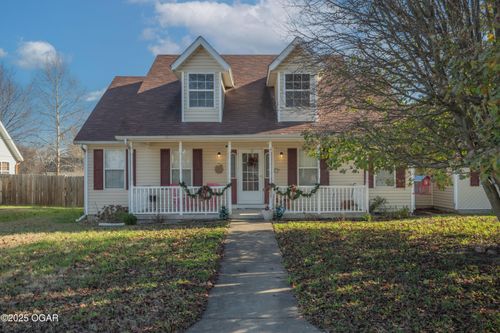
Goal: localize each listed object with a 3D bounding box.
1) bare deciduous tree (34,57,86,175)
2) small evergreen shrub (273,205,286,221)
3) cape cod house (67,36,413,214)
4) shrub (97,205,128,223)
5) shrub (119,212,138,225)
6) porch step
[{"bbox_3d":[-16.402,-3.541,36.025,4.700,12.200,4.600,0,0,-1],"label":"bare deciduous tree"},{"bbox_3d":[0.976,1.488,13.490,0.440,0.500,0.440,0,0,-1],"label":"small evergreen shrub"},{"bbox_3d":[0.019,-2.140,19.314,12.700,7.800,12.000,0,0,-1],"label":"cape cod house"},{"bbox_3d":[-4.677,1.540,14.239,1.100,0.620,0.950,0,0,-1],"label":"shrub"},{"bbox_3d":[-3.881,1.649,13.438,0.580,0.410,0.560,0,0,-1],"label":"shrub"},{"bbox_3d":[-0.040,1.638,13.939,1.250,0.200,0.750,0,0,-1],"label":"porch step"}]

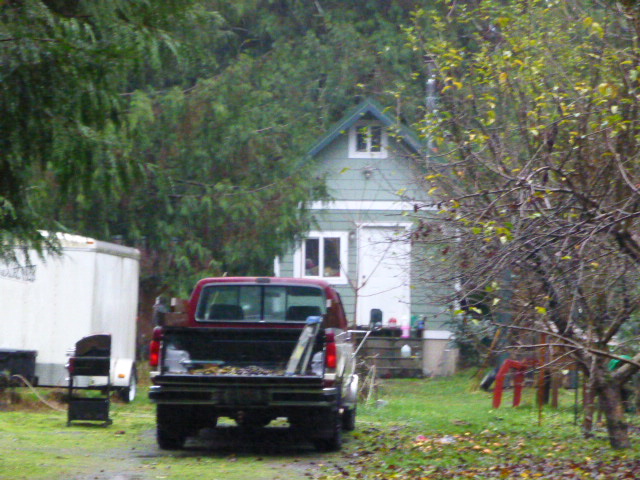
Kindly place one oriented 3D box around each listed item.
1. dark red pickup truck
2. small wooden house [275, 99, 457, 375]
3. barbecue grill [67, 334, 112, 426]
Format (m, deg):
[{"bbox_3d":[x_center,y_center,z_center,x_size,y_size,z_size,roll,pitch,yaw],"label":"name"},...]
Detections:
[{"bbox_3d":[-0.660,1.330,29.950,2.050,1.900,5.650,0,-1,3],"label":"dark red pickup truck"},{"bbox_3d":[0.980,0.000,54.800,3.900,5.350,5.500,0,-1,1],"label":"small wooden house"},{"bbox_3d":[-2.930,1.775,34.100,0.600,1.140,0.950,0,-1,-7],"label":"barbecue grill"}]

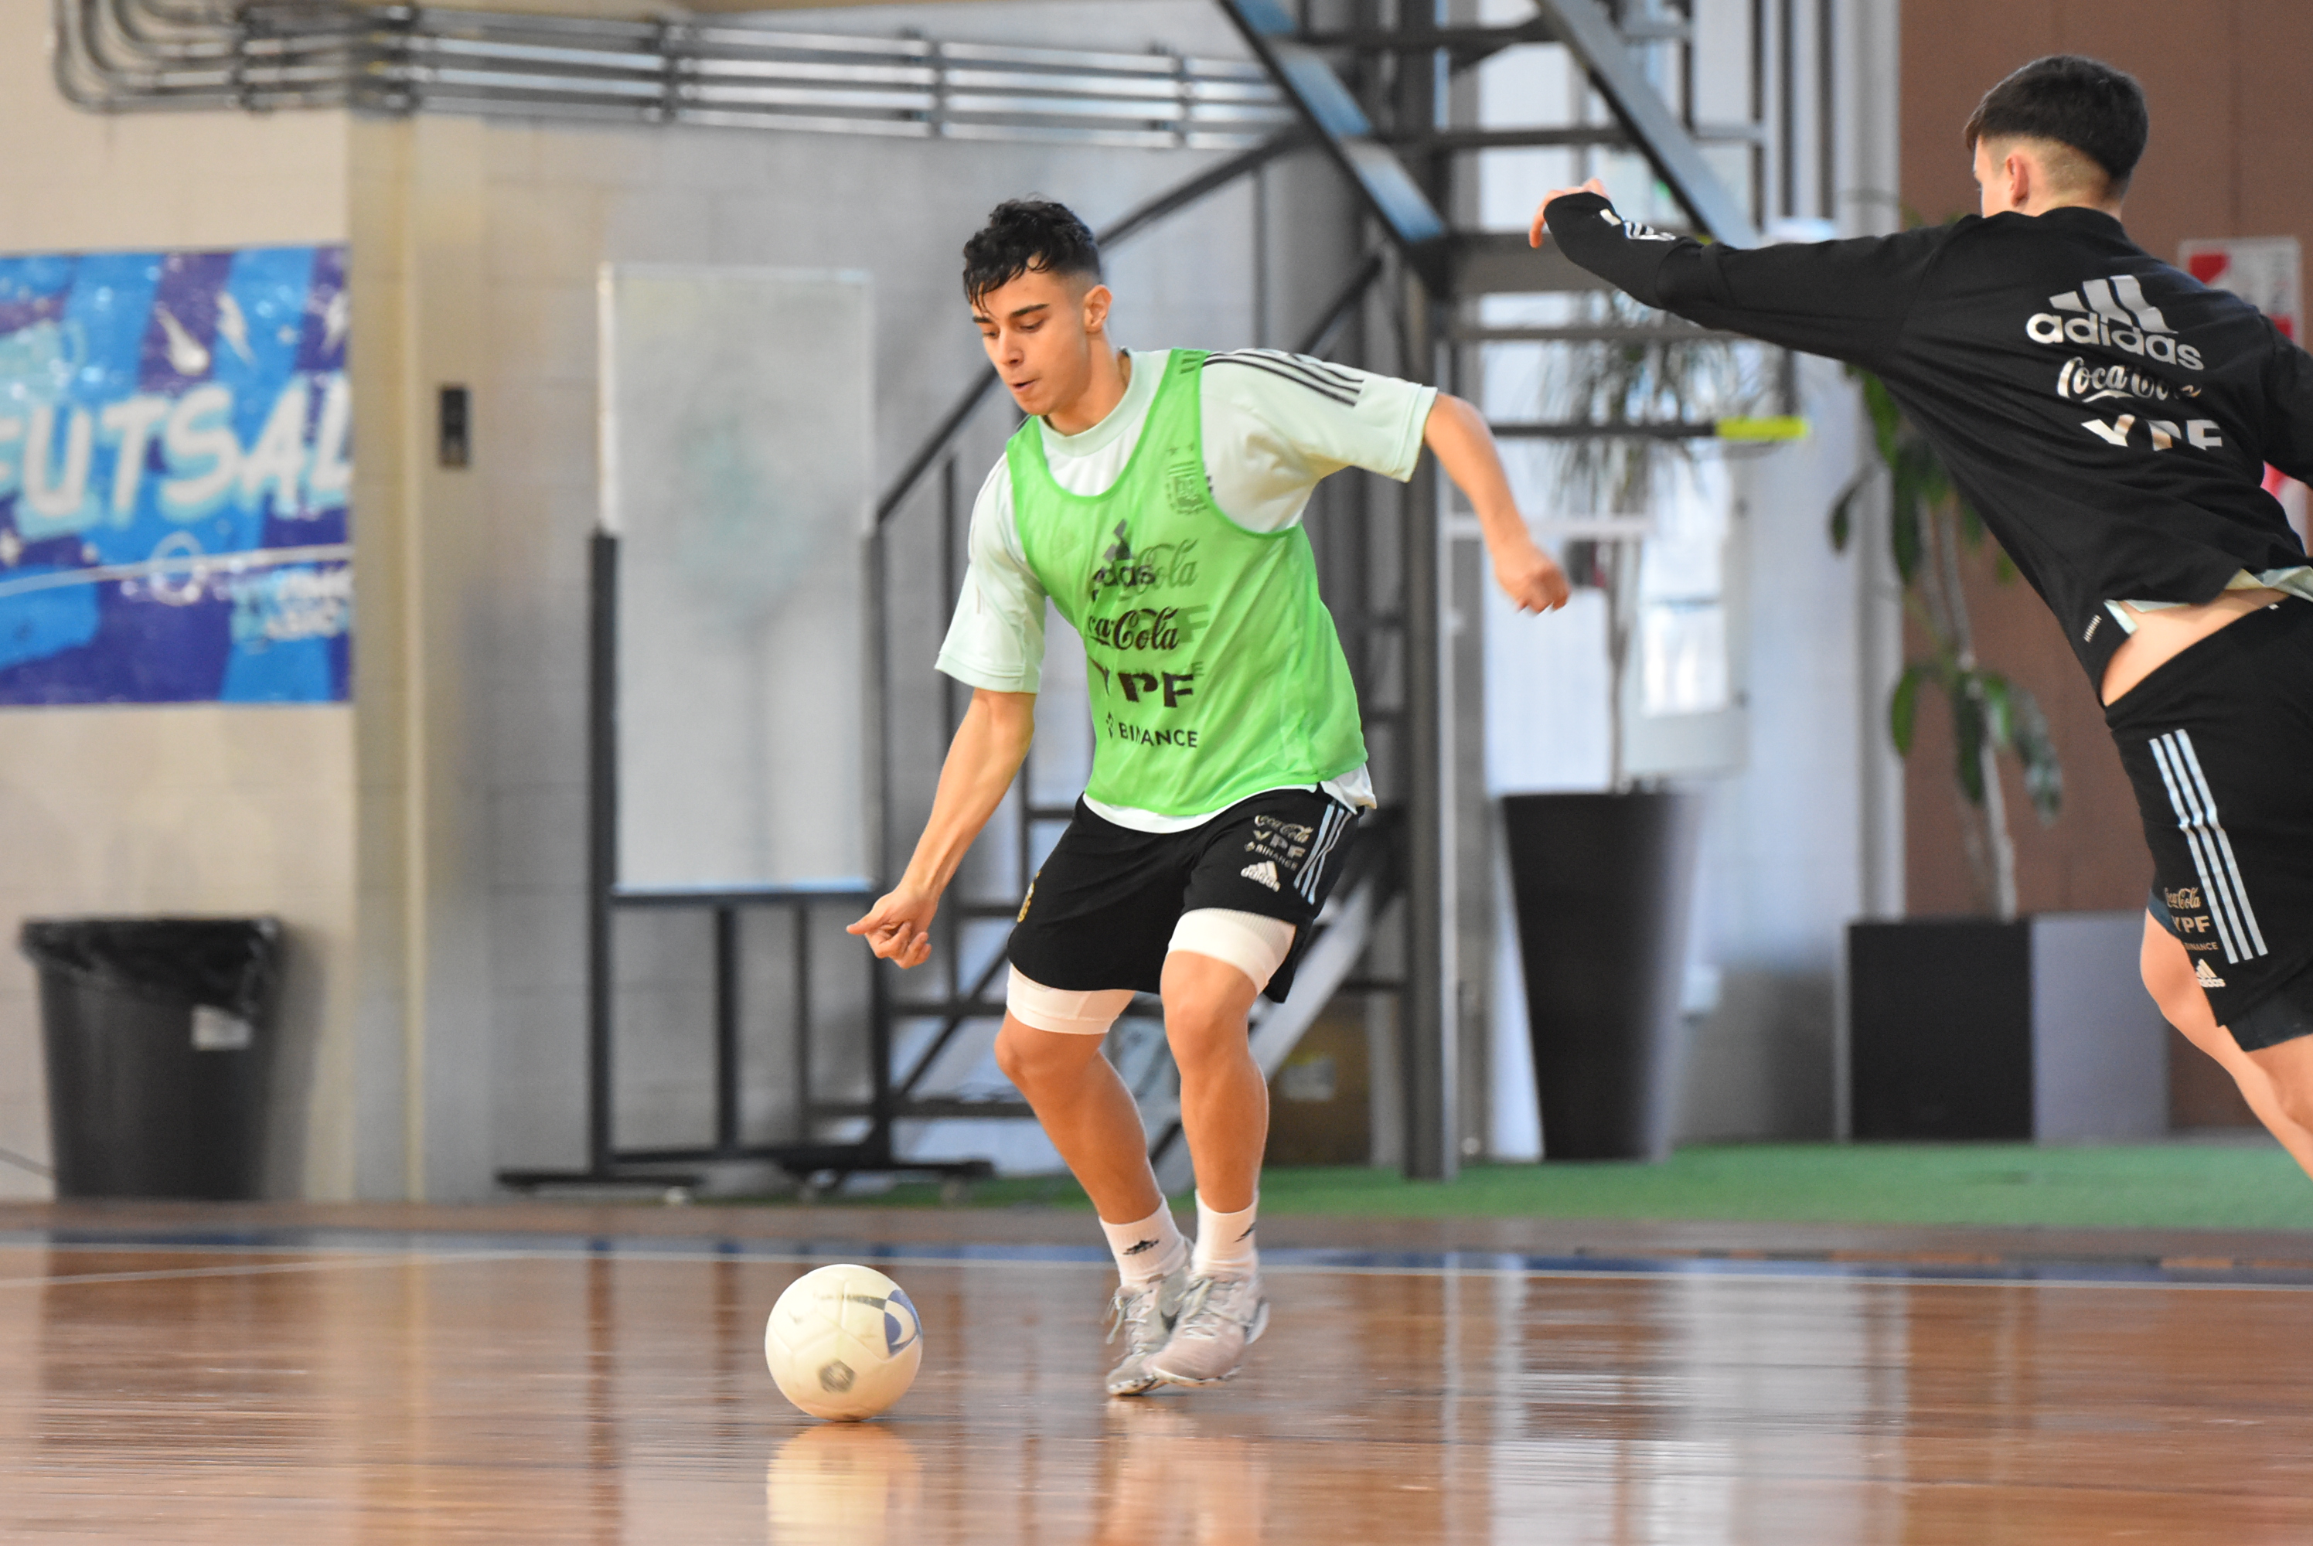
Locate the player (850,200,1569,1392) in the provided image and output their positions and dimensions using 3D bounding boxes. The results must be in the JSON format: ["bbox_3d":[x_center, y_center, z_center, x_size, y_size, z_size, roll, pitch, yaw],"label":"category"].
[{"bbox_3d":[0.070,0.032,19.700,0.880,1.580,0.600,0,0,35],"label":"player"}]

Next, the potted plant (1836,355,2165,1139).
[{"bbox_3d":[1.875,-0.180,33.300,0.660,2.000,0.660,0,0,37],"label":"potted plant"}]

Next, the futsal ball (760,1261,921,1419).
[{"bbox_3d":[-0.399,0.728,19.050,0.201,0.201,0.201,0,0,0],"label":"futsal ball"}]

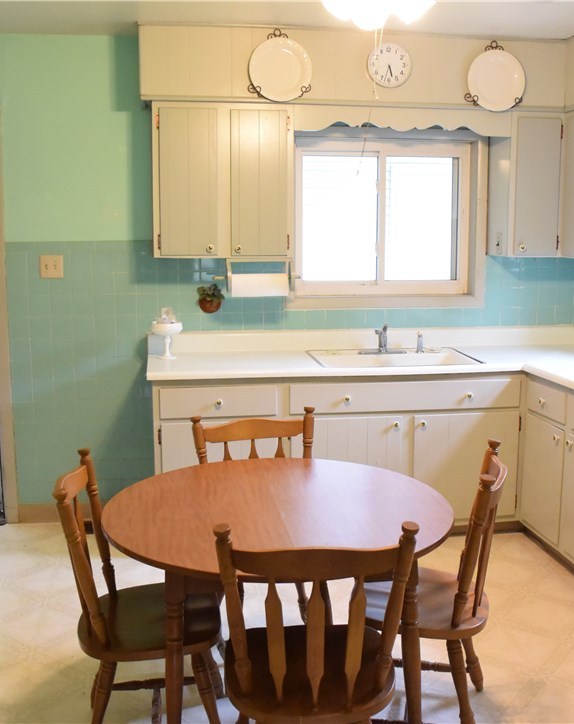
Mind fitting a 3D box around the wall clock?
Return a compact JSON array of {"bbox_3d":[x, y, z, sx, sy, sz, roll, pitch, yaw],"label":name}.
[{"bbox_3d":[0.507,-1.449,3.977,0.222,0.213,0.041,-1,9,-9],"label":"wall clock"}]

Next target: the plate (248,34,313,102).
[{"bbox_3d":[-0.025,-1.407,3.901,0.307,0.308,0.036,-1,9,-9],"label":"plate"}]

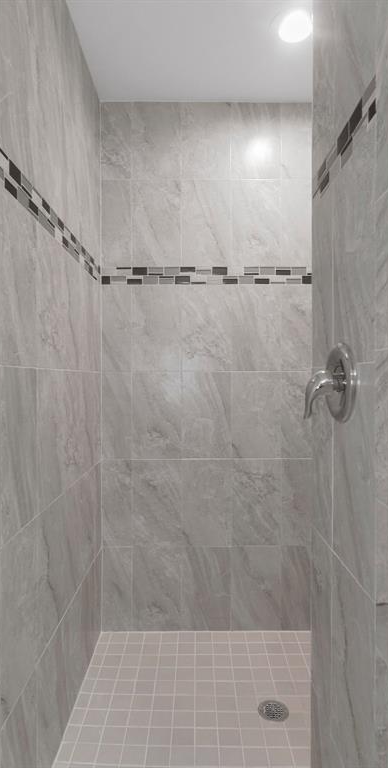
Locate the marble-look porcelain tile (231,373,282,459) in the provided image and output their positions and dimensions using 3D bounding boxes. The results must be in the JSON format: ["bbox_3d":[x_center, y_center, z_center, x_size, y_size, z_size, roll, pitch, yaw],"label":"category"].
[{"bbox_3d":[0.301,0.153,1.956,0.243,0.418,0.010,0,1,0],"label":"marble-look porcelain tile"}]

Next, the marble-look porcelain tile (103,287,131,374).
[{"bbox_3d":[-0.379,-0.268,2.002,0.149,0.423,0.010,0,1,0],"label":"marble-look porcelain tile"}]

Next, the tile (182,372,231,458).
[{"bbox_3d":[0.060,0.151,1.925,0.231,0.409,0.010,0,1,0],"label":"tile"}]

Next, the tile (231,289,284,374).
[{"bbox_3d":[0.309,-0.269,2.001,0.246,0.422,0.010,0,1,0],"label":"tile"}]

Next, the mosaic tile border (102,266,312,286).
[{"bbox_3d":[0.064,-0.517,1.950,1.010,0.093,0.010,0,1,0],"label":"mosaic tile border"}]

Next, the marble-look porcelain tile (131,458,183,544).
[{"bbox_3d":[-0.175,0.563,1.925,0.232,0.405,0.010,0,1,0],"label":"marble-look porcelain tile"}]

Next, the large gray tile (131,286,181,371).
[{"bbox_3d":[-0.180,-0.264,1.953,0.237,0.408,0.010,0,1,0],"label":"large gray tile"}]

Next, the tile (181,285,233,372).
[{"bbox_3d":[0.060,-0.262,1.925,0.231,0.409,0.010,0,1,0],"label":"tile"}]

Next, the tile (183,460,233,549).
[{"bbox_3d":[0.064,0.590,2.013,0.245,0.431,0.010,0,1,0],"label":"tile"}]

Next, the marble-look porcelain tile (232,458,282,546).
[{"bbox_3d":[0.295,0.562,1.925,0.232,0.405,0.010,0,1,0],"label":"marble-look porcelain tile"}]

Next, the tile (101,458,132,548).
[{"bbox_3d":[-0.373,0.576,1.961,0.142,0.417,0.010,0,1,0],"label":"tile"}]

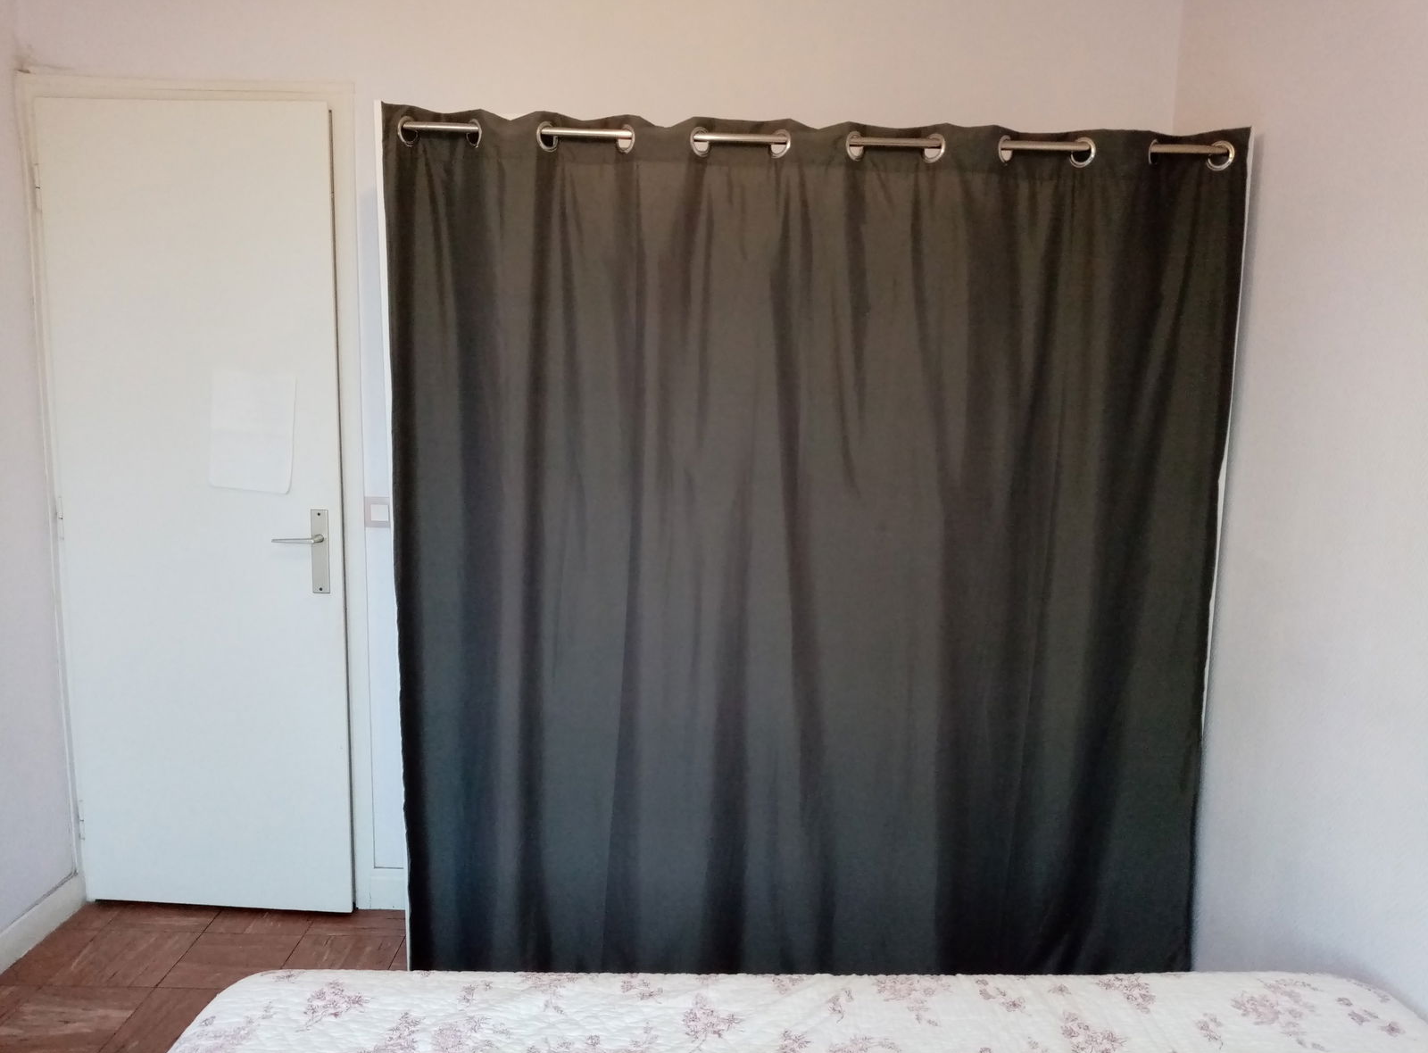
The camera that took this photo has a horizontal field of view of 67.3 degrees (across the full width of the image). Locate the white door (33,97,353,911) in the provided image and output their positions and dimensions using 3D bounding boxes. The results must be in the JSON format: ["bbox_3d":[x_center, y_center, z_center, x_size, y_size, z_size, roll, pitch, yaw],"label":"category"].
[{"bbox_3d":[-1.297,-0.004,2.735,0.720,2.060,0.050,2,8,3],"label":"white door"}]

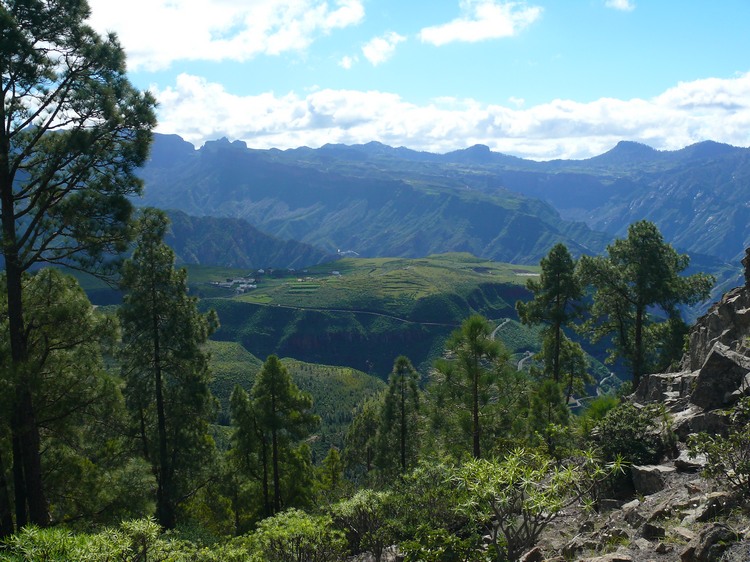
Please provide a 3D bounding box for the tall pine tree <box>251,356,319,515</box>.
[{"bbox_3d":[-5.460,9.410,45.390,4.010,10.090,4.010,0,7,0],"label":"tall pine tree"}]

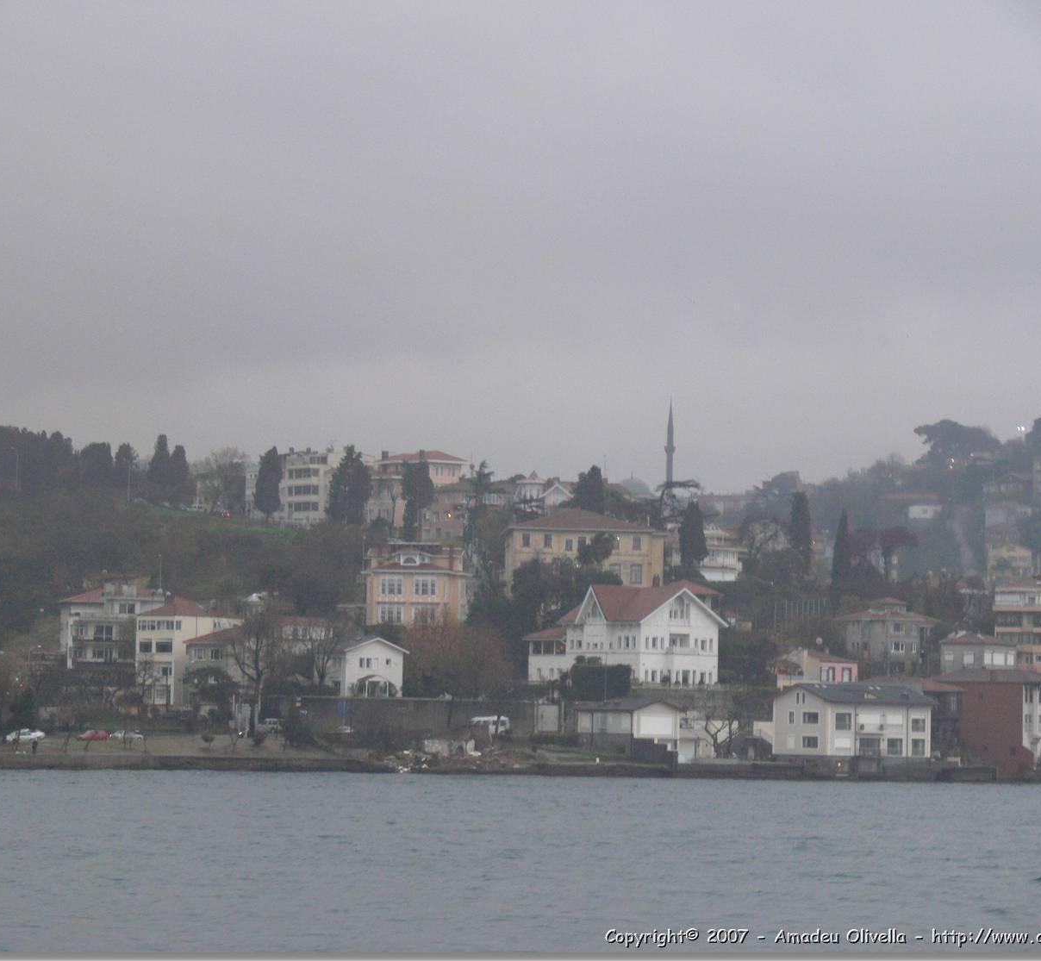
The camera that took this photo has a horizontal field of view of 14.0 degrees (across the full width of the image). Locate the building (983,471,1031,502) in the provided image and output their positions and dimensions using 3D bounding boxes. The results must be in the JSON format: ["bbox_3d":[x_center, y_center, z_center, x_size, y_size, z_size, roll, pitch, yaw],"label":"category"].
[{"bbox_3d":[110.820,1.700,963.650,8.650,6.440,7.210,3,-4,-23],"label":"building"}]

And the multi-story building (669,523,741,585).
[{"bbox_3d":[30.462,12.066,695.000,9.500,10.000,9.000,4,-4,-37],"label":"multi-story building"}]

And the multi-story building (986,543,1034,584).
[{"bbox_3d":[92.490,15.990,800.000,9.000,8.500,9.000,1,-3,2],"label":"multi-story building"}]

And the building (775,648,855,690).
[{"bbox_3d":[38.890,25.330,558.070,7.090,6.300,8.340,4,-5,-41],"label":"building"}]

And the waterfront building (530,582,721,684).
[{"bbox_3d":[13.790,20.160,557.000,15.500,13.600,21.500,4,-4,-40],"label":"waterfront building"}]

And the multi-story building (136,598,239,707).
[{"bbox_3d":[-42.770,22.400,545.870,8.760,14.190,10.310,-2,-5,44],"label":"multi-story building"}]

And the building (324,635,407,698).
[{"bbox_3d":[-19.850,23.950,545.000,8.500,7.900,7.500,3,-4,-34],"label":"building"}]

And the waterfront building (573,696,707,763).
[{"bbox_3d":[15.808,32.974,558.000,12.500,8.300,13.500,3,-4,-27],"label":"waterfront building"}]

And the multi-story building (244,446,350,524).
[{"bbox_3d":[-38.596,1.192,735.000,15.000,13.700,12.000,0,-4,22],"label":"multi-story building"}]

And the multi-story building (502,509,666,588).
[{"bbox_3d":[9.860,10.790,648.000,23.500,13.000,17.000,1,-3,-3],"label":"multi-story building"}]

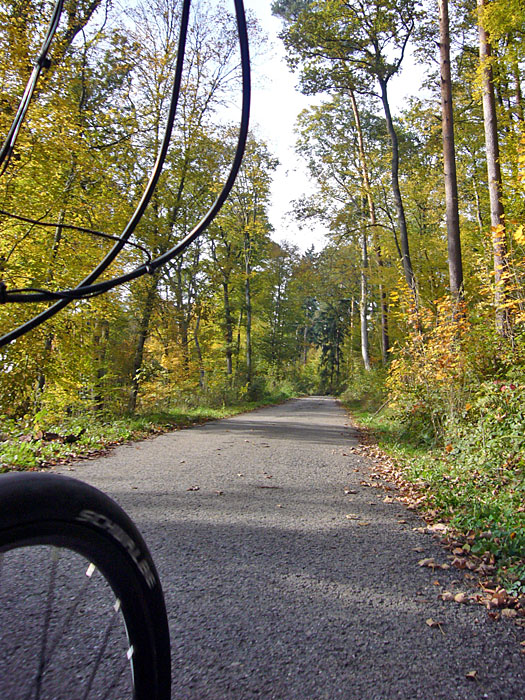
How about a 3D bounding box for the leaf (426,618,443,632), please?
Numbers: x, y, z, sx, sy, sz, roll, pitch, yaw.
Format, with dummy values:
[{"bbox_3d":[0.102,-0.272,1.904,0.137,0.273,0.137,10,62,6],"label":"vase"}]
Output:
[{"bbox_3d":[0.560,0.896,1.835,0.056,0.020,0.070,0,-4,0],"label":"leaf"}]

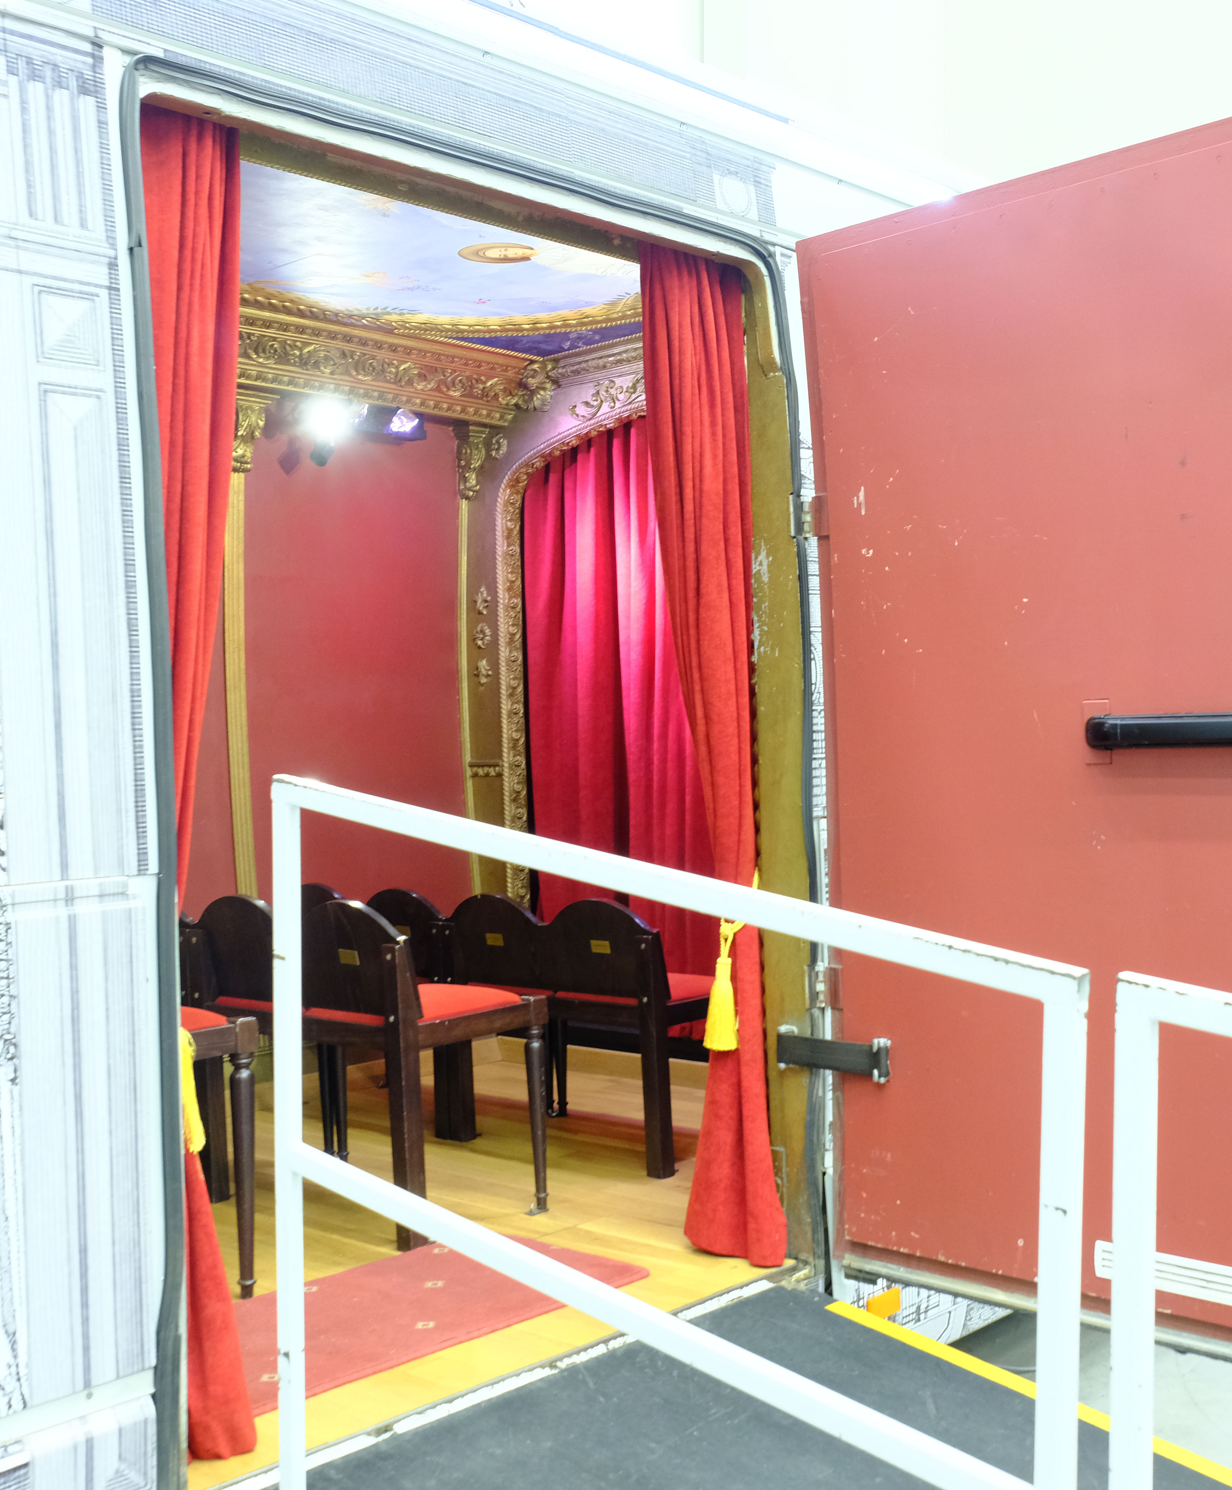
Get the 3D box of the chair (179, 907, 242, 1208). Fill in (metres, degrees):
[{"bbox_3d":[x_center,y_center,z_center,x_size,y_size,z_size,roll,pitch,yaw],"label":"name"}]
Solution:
[{"bbox_3d":[-0.954,0.708,4.278,0.458,0.718,0.369,-2,0,-45],"label":"chair"}]

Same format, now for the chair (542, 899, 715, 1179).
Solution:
[{"bbox_3d":[0.075,0.708,4.241,0.437,0.663,0.369,-2,0,-45],"label":"chair"}]

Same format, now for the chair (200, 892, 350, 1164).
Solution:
[{"bbox_3d":[-0.688,0.701,4.008,0.458,0.718,0.369,-2,0,-45],"label":"chair"}]

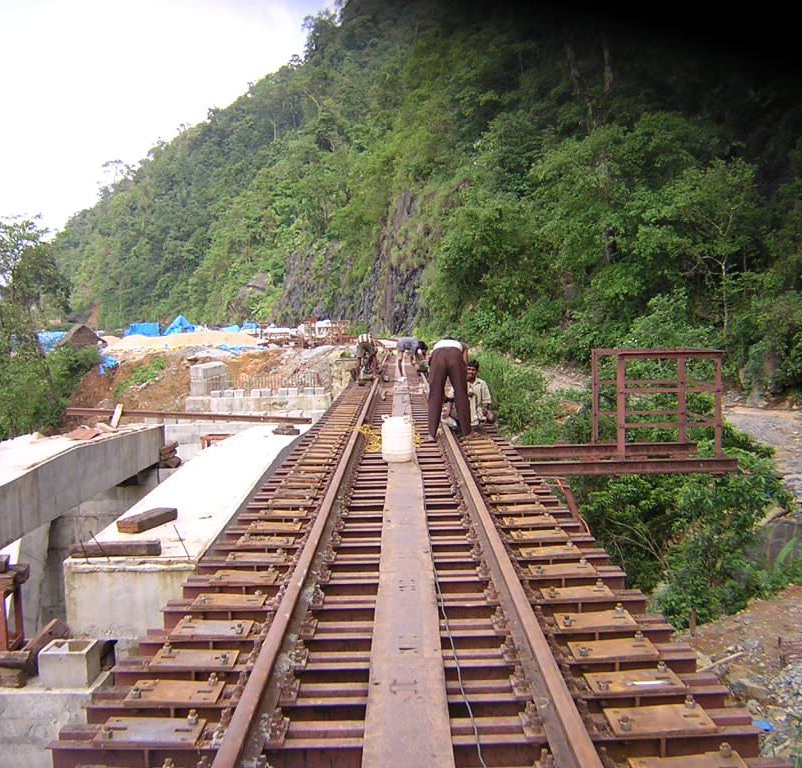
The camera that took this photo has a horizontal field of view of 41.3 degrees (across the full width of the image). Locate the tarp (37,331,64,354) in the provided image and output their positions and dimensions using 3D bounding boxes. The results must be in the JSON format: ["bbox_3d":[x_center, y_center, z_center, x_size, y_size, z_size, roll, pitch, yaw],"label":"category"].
[{"bbox_3d":[-23.563,-2.806,72.000,2.100,1.600,1.800,-2,4,-17],"label":"tarp"}]

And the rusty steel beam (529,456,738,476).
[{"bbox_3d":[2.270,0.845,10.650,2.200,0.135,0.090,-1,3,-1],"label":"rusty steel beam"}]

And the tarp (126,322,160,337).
[{"bbox_3d":[-19.345,-4.019,80.000,2.500,1.200,2.000,-1,3,0],"label":"tarp"}]

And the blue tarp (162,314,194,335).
[{"bbox_3d":[-16.640,-4.395,80.000,2.400,1.600,2.400,-1,3,-11],"label":"blue tarp"}]

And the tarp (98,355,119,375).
[{"bbox_3d":[-13.459,-0.897,49.000,1.050,0.950,0.700,-1,3,0],"label":"tarp"}]

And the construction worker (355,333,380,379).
[{"bbox_3d":[-0.783,-0.618,25.100,0.580,1.150,0.800,-1,3,0],"label":"construction worker"}]

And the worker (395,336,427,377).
[{"bbox_3d":[0.266,-0.672,27.000,0.820,1.030,0.500,-1,3,0],"label":"worker"}]

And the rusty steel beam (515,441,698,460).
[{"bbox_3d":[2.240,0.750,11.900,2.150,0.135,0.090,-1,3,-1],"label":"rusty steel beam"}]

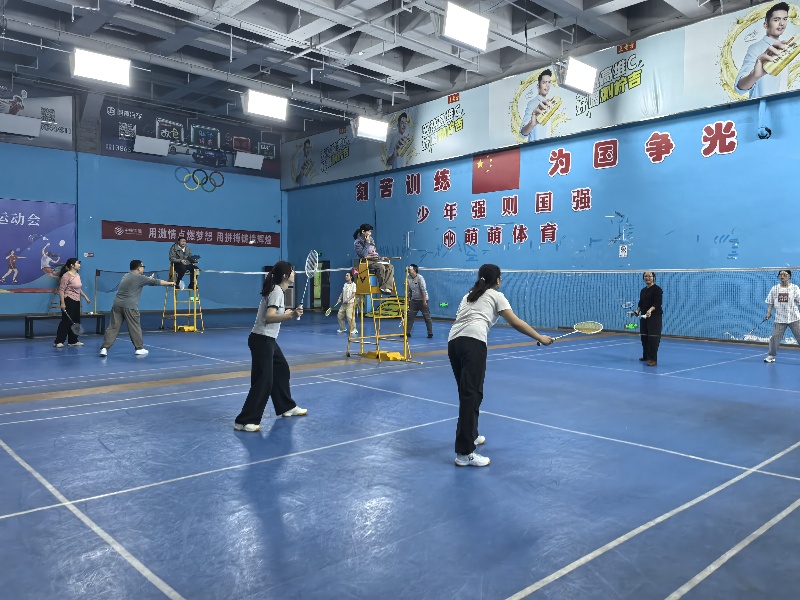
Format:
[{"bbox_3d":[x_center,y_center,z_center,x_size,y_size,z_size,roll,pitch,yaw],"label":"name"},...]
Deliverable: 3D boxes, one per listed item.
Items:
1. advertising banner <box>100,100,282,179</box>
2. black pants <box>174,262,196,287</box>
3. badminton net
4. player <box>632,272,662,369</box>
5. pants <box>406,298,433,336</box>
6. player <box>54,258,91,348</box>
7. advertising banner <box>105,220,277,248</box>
[{"bbox_3d":[-8.159,-6.400,25.524,7.691,2.054,0.050,-1,3,-42],"label":"advertising banner"},{"bbox_3d":[-5.443,-0.623,15.870,0.440,0.630,0.480,-1,3,-42],"label":"black pants"},{"bbox_3d":[2.322,-0.012,7.812,0.050,0.760,6.100,-1,3,-42],"label":"badminton net"},{"bbox_3d":[4.161,0.268,10.490,0.470,1.570,0.400,2,3,43],"label":"player"},{"bbox_3d":[0.466,0.419,14.926,0.420,0.880,0.520,-1,3,-42],"label":"pants"},{"bbox_3d":[-6.428,0.074,12.211,0.560,1.690,0.460,0,2,-5],"label":"player"},{"bbox_3d":[-8.203,-2.636,25.651,7.590,0.685,0.040,-1,3,-42],"label":"advertising banner"}]

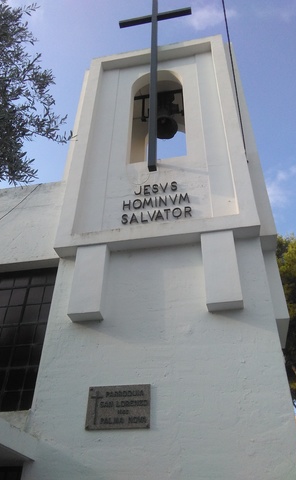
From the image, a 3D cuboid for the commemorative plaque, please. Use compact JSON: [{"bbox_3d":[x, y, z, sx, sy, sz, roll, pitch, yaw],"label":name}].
[{"bbox_3d":[-0.325,1.842,4.294,0.719,0.455,0.030,-6,-38,10],"label":"commemorative plaque"}]

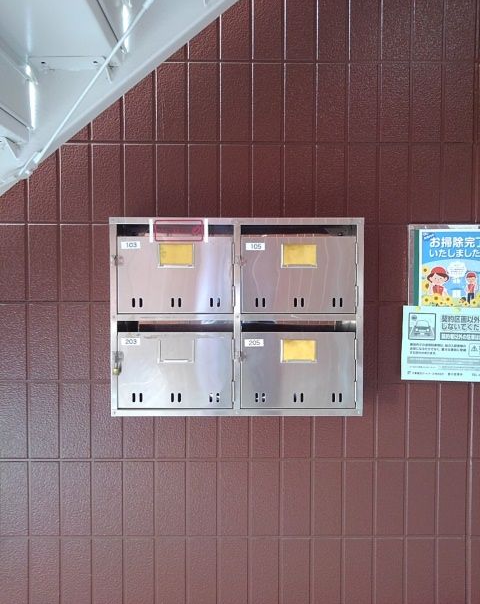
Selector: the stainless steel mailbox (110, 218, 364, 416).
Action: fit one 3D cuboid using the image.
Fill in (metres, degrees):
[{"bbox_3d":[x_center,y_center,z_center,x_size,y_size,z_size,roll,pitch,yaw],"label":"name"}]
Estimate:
[{"bbox_3d":[-0.007,0.032,1.186,0.574,0.450,0.280,0,1,-1],"label":"stainless steel mailbox"}]

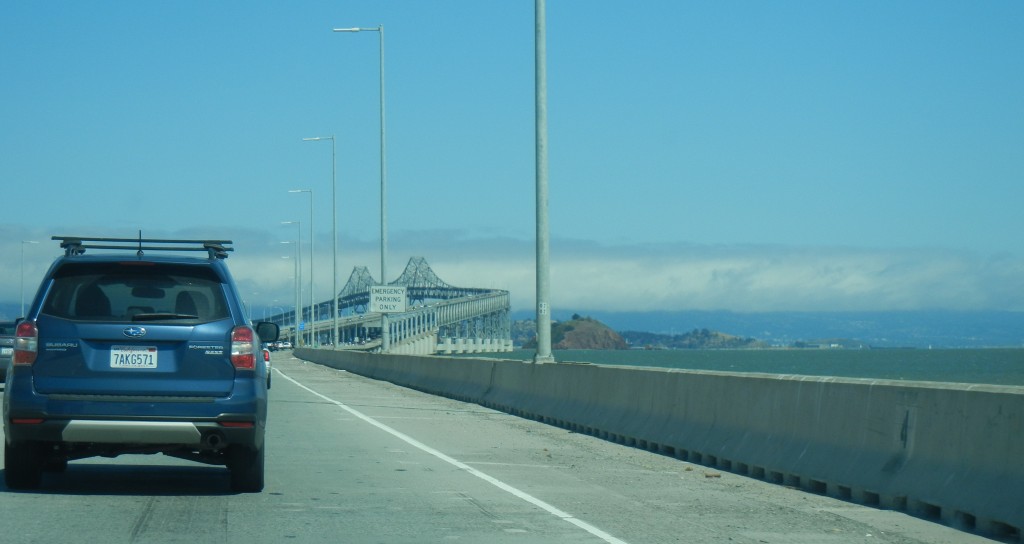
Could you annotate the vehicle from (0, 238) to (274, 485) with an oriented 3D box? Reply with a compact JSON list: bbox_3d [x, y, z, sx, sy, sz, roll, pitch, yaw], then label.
[{"bbox_3d":[-2.700,0.655,19.420,1.860,1.750,4.600,2,-2,-6],"label":"vehicle"}]

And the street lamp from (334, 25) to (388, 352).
[{"bbox_3d":[-5.064,-2.791,88.000,1.720,10.950,0.330,0,-2,-6],"label":"street lamp"}]

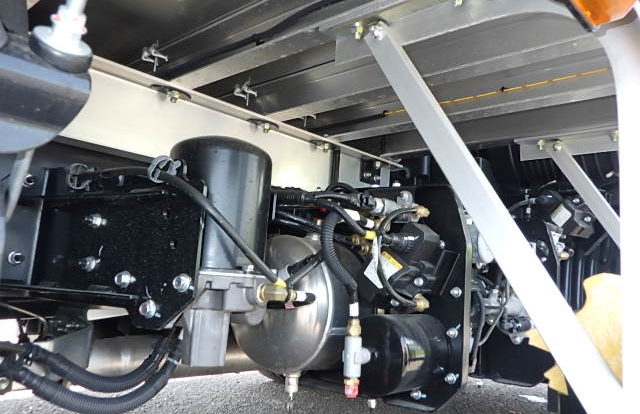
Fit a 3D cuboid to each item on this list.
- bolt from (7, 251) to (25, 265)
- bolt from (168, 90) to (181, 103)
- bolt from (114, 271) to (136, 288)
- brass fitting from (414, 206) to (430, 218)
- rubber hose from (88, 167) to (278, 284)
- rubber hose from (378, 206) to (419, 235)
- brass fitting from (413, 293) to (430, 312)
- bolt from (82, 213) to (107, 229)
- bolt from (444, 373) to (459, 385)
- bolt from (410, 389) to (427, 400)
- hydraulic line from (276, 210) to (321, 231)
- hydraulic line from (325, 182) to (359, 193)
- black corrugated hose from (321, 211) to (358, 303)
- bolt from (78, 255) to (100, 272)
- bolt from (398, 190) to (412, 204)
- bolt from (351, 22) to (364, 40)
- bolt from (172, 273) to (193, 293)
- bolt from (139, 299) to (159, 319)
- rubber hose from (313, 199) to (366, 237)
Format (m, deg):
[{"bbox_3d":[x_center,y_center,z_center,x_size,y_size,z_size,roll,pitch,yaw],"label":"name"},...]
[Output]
[{"bbox_3d":[-0.498,0.085,0.851,0.021,0.021,0.021,-4,-11,40],"label":"bolt"},{"bbox_3d":[-0.332,-0.252,1.180,0.025,0.026,0.025,-4,-11,42],"label":"bolt"},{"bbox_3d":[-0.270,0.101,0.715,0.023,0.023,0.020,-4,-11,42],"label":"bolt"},{"bbox_3d":[0.214,0.009,1.080,0.028,0.025,0.024,-4,-11,40],"label":"brass fitting"},{"bbox_3d":[-0.229,0.014,0.719,0.378,0.168,0.081,0,-9,26],"label":"rubber hose"},{"bbox_3d":[0.159,0.030,1.060,0.070,0.060,0.050,-4,-11,40],"label":"rubber hose"},{"bbox_3d":[0.194,0.183,0.990,0.030,0.034,0.032,-4,-11,42],"label":"brass fitting"},{"bbox_3d":[-0.347,0.022,0.800,0.023,0.023,0.025,-4,-11,42],"label":"bolt"},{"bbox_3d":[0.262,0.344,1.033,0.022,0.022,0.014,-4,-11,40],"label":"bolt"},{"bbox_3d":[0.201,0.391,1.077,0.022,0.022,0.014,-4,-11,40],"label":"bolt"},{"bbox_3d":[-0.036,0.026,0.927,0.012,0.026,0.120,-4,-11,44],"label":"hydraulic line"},{"bbox_3d":[0.047,-0.041,1.080,0.050,0.026,0.040,-4,-11,40],"label":"hydraulic line"},{"bbox_3d":[0.035,0.091,0.930,0.050,0.170,0.050,-4,-11,40],"label":"black corrugated hose"},{"bbox_3d":[-0.331,0.081,0.737,0.021,0.021,0.022,-4,-11,40],"label":"bolt"},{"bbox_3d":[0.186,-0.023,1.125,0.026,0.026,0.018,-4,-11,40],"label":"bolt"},{"bbox_3d":[0.061,-0.283,0.830,0.018,0.025,0.018,-4,-11,42],"label":"bolt"},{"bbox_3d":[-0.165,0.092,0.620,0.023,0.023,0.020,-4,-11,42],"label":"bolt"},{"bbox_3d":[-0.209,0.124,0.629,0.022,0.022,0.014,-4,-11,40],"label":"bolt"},{"bbox_3d":[0.042,0.021,0.937,0.138,0.052,0.019,11,-11,-43],"label":"rubber hose"}]

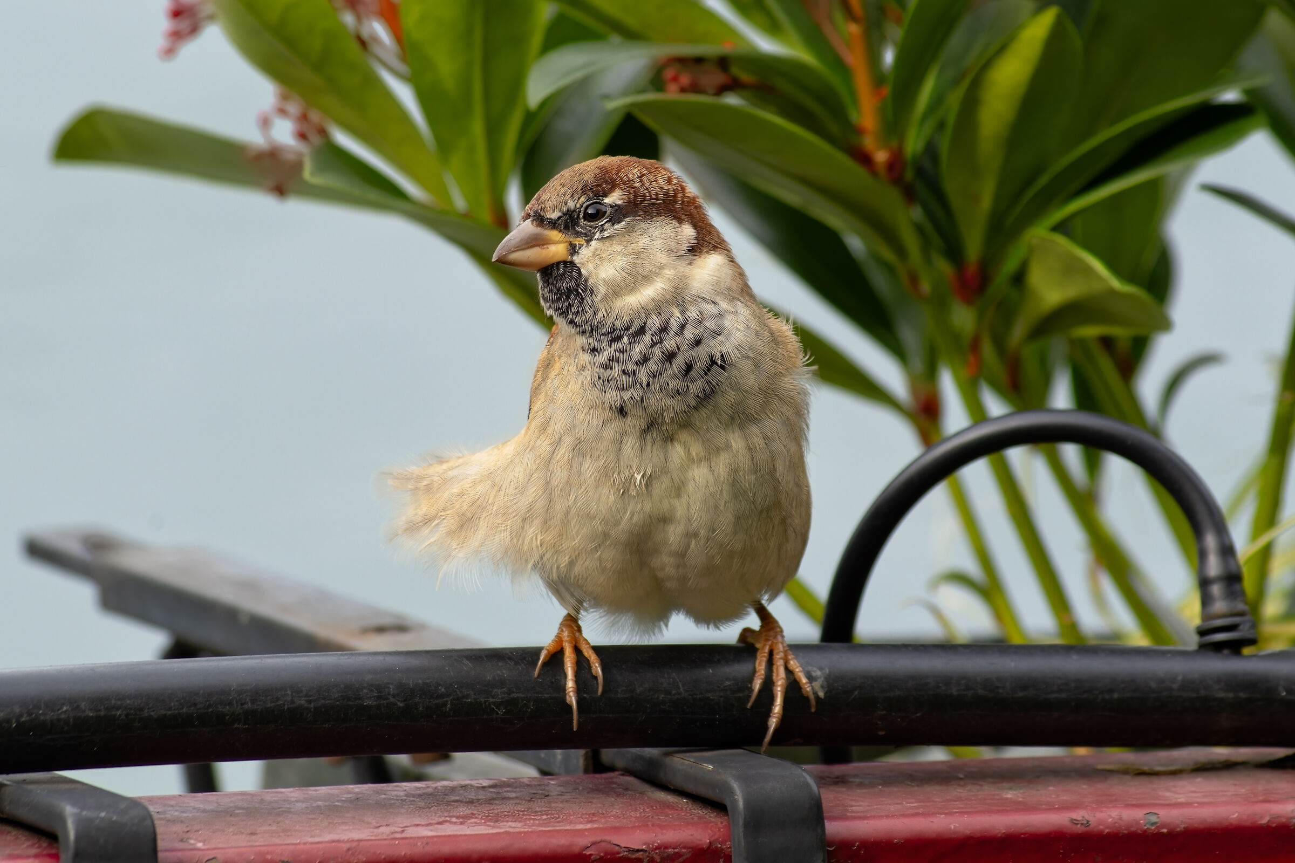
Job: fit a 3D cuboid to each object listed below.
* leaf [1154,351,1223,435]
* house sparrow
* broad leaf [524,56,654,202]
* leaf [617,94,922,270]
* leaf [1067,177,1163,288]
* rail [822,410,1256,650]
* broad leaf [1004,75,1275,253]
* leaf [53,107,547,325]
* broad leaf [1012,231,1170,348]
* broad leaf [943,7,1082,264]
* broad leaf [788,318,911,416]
[{"bbox_3d":[0.102,-0.007,2.310,0.006,0.019,0.008,41,0,-6],"label":"leaf"},{"bbox_3d":[-0.008,0.004,2.180,0.074,0.104,0.100,0,7,2],"label":"house sparrow"},{"bbox_3d":[-0.012,-0.056,2.270,0.024,0.046,0.009,47,14,34],"label":"broad leaf"},{"bbox_3d":[0.022,-0.045,2.230,0.065,0.013,0.023,29,-33,-18],"label":"leaf"},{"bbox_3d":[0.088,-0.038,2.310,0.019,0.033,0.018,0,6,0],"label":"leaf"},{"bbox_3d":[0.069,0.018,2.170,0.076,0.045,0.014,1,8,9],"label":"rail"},{"bbox_3d":[0.089,-0.050,2.260,0.058,0.014,0.023,-32,17,12],"label":"broad leaf"},{"bbox_3d":[-0.064,-0.038,2.280,0.102,0.024,0.030,22,6,2],"label":"leaf"},{"bbox_3d":[0.082,-0.026,2.250,0.029,0.022,0.030,-1,6,-11],"label":"broad leaf"},{"bbox_3d":[0.068,-0.055,2.270,0.021,0.049,0.020,18,3,0],"label":"broad leaf"},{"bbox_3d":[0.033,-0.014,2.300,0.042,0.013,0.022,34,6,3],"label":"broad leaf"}]

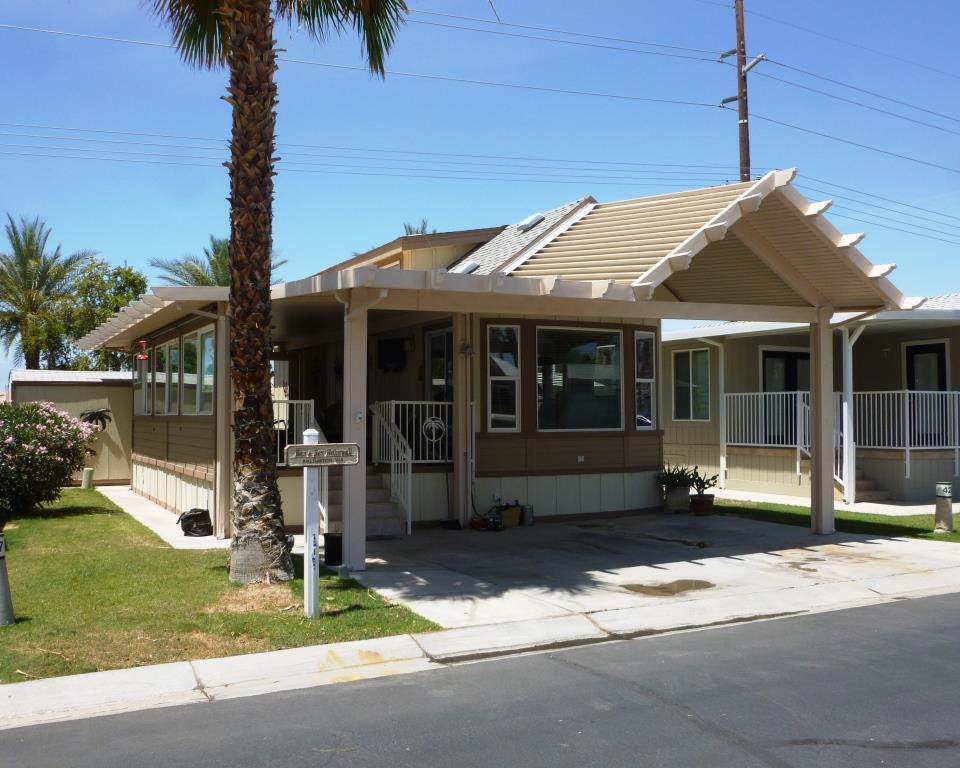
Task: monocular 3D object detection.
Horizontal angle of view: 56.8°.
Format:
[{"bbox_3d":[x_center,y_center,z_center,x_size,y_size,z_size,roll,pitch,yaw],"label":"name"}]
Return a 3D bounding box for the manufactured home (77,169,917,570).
[{"bbox_3d":[-1.298,-0.310,15.188,8.700,4.800,13.200,0,-2,-28],"label":"manufactured home"}]

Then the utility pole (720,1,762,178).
[{"bbox_3d":[9.609,-5.823,32.000,0.400,17.000,1.500,0,-2,-28],"label":"utility pole"}]

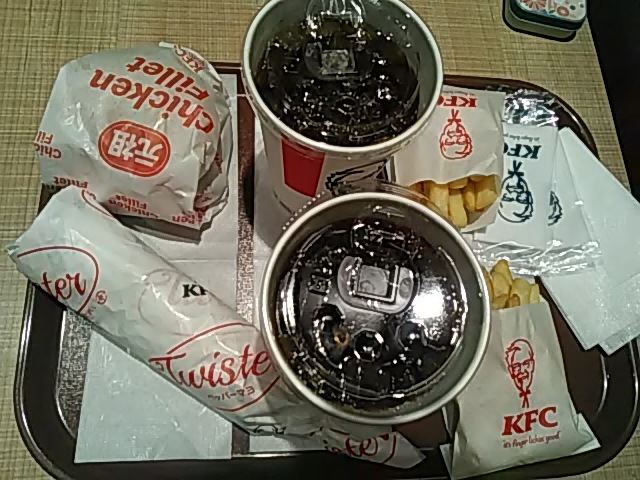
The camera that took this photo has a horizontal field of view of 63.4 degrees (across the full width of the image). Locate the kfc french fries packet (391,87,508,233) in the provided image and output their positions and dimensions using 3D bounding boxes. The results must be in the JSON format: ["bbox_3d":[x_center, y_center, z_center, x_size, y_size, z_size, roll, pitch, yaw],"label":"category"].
[{"bbox_3d":[0.092,-0.061,0.358,0.085,0.034,0.118,1,70,-8],"label":"kfc french fries packet"}]

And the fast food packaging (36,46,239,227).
[{"bbox_3d":[-0.110,-0.071,0.315,0.107,0.066,0.108,1,70,-8],"label":"fast food packaging"}]

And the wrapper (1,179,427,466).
[{"bbox_3d":[-0.049,0.060,0.281,0.236,0.045,0.053,34,69,-1],"label":"wrapper"}]

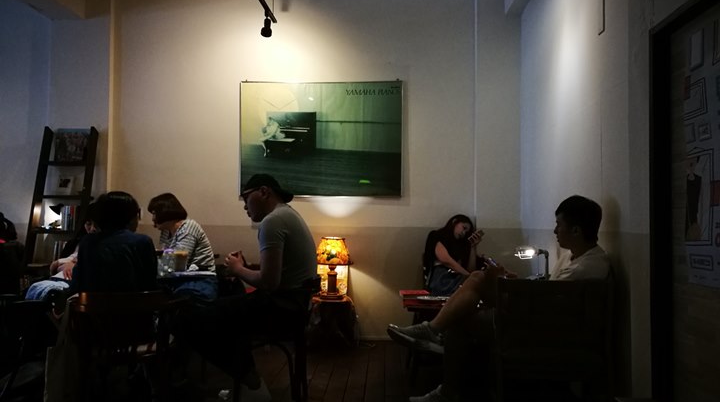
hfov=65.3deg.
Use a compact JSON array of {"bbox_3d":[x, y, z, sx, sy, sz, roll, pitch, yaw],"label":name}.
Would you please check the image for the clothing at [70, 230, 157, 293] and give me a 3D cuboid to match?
[{"bbox_3d":[-1.212,0.349,2.770,0.410,0.430,0.280,0,-2,9],"label":"clothing"}]

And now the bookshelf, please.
[{"bbox_3d":[-2.461,0.266,4.592,0.450,1.790,0.460,0,-2,3],"label":"bookshelf"}]

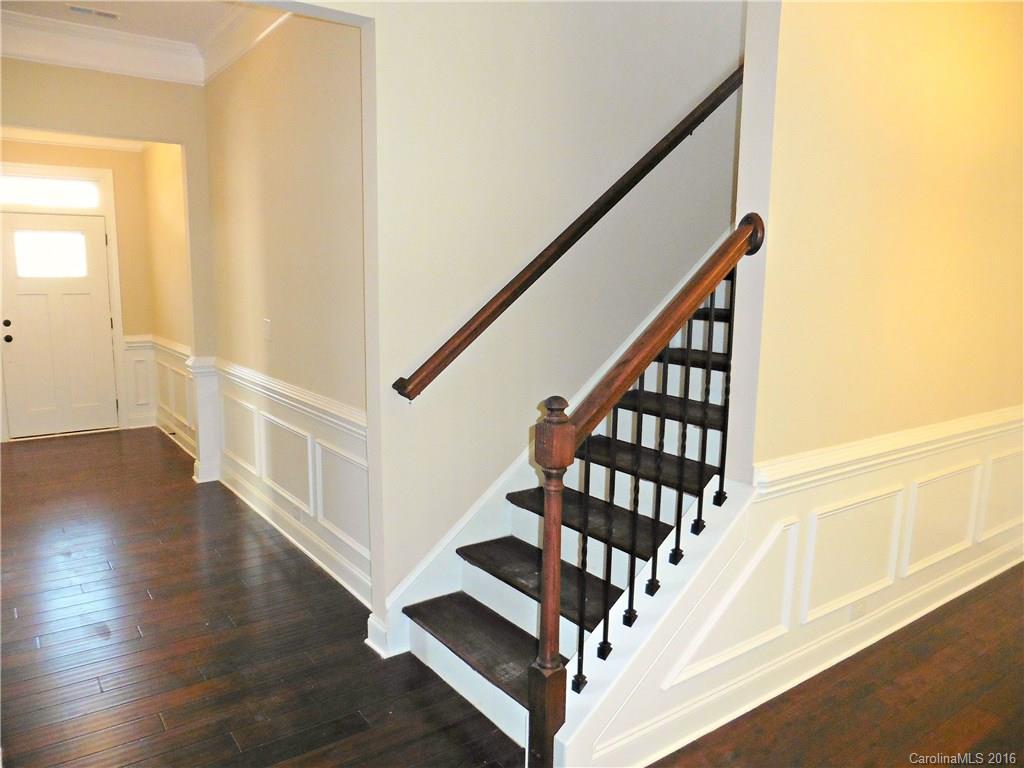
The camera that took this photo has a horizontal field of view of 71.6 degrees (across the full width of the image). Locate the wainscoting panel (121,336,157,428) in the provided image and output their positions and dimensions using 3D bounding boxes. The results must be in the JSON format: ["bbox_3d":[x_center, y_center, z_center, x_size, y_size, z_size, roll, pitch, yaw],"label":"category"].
[{"bbox_3d":[-3.724,-0.017,7.084,0.270,0.915,0.050,-5,10,-35],"label":"wainscoting panel"}]

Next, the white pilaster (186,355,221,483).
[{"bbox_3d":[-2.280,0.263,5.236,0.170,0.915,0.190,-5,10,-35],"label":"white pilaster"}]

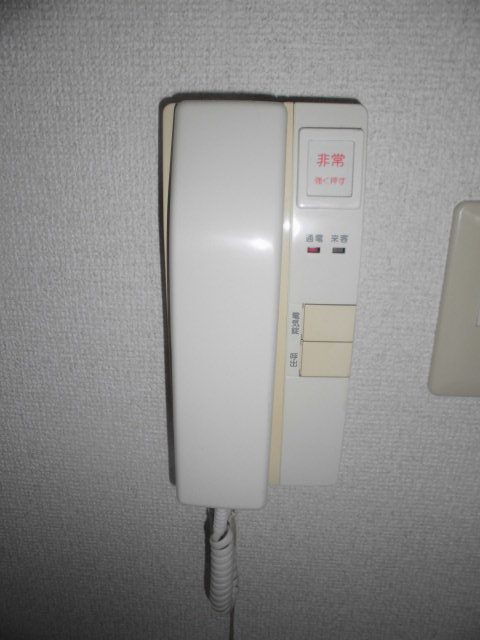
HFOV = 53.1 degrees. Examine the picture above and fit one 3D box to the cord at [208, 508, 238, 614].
[{"bbox_3d":[-0.011,0.160,0.323,0.019,0.090,0.028,1,16,-1],"label":"cord"}]

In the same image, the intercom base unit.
[{"bbox_3d":[0.010,0.001,0.264,0.103,0.225,0.060,1,16,-1],"label":"intercom base unit"}]

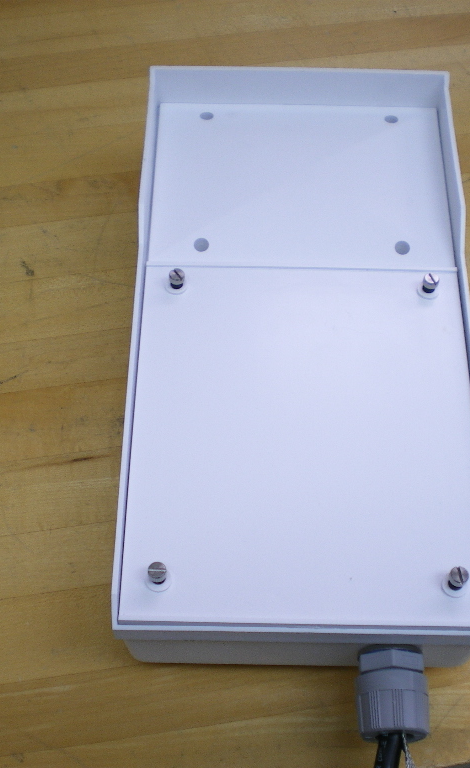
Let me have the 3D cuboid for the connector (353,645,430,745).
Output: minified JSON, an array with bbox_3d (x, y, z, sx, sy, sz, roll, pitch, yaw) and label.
[{"bbox_3d":[0.074,0.145,0.497,0.034,0.034,0.038,1,59,0],"label":"connector"}]

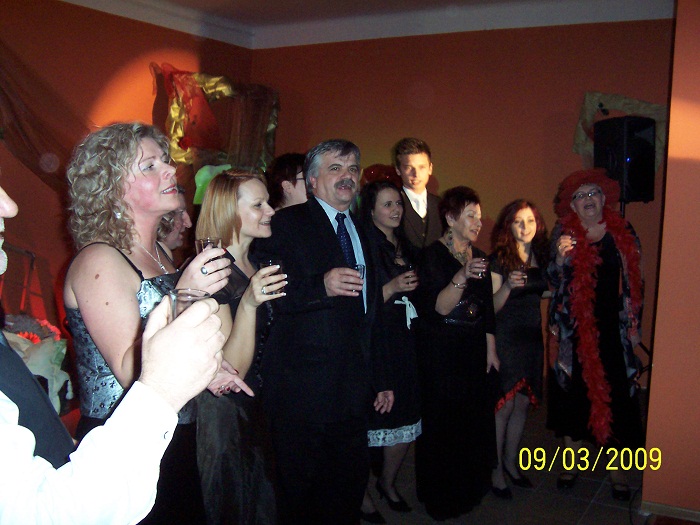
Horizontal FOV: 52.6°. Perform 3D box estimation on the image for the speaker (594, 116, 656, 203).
[{"bbox_3d":[1.923,-0.706,4.950,0.340,0.590,0.320,-3,8,-30],"label":"speaker"}]

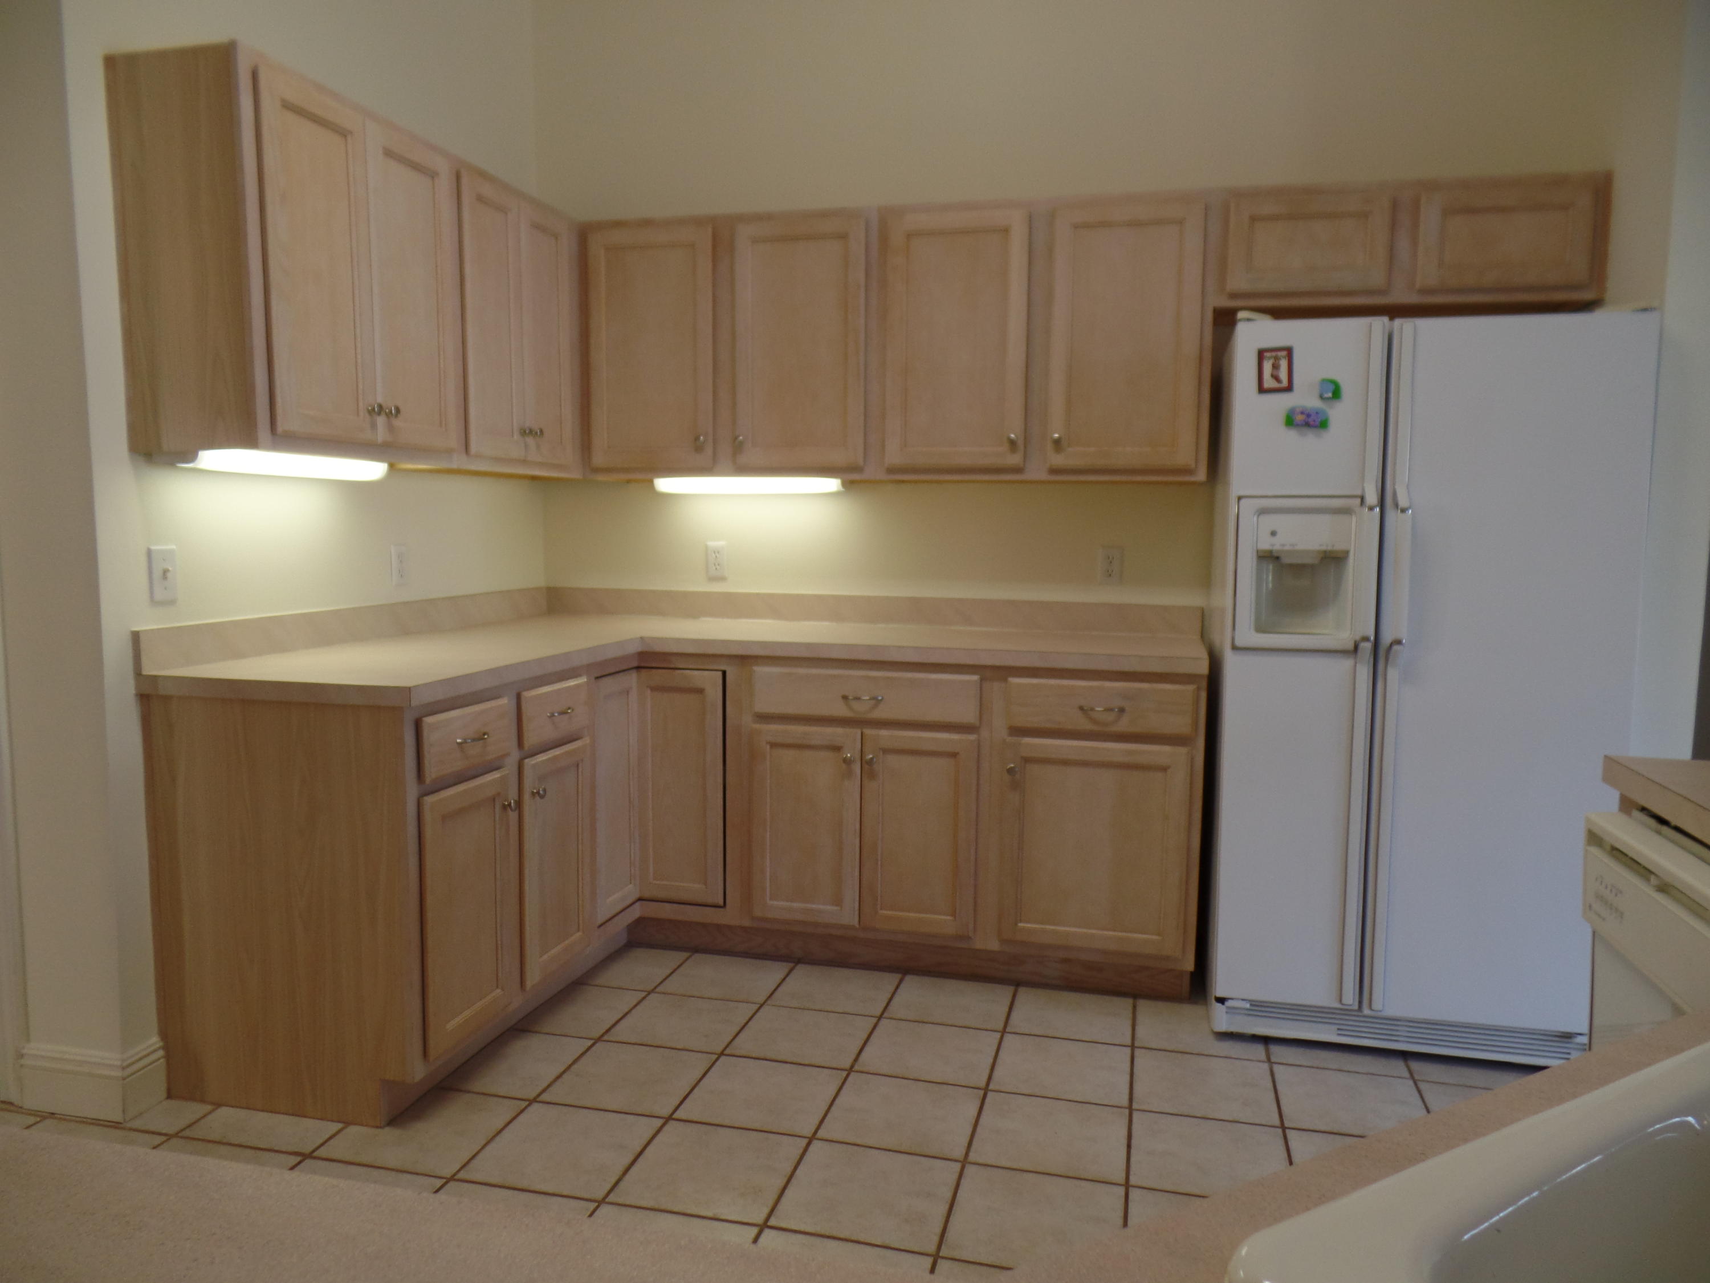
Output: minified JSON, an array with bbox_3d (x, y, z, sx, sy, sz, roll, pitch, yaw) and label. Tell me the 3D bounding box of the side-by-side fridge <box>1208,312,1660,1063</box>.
[{"bbox_3d":[1.359,0.097,2.899,0.825,1.710,0.780,2,6,14],"label":"side-by-side fridge"}]

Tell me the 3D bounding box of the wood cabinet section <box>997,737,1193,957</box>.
[{"bbox_3d":[0.678,0.504,3.157,0.452,0.540,0.500,2,6,14],"label":"wood cabinet section"}]

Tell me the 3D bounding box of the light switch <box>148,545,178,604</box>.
[{"bbox_3d":[-1.436,-0.138,2.365,0.020,0.116,0.070,2,6,14],"label":"light switch"}]

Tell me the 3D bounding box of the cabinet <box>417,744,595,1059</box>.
[{"bbox_3d":[-1.036,0.532,2.661,0.560,0.545,0.715,2,6,14],"label":"cabinet"}]

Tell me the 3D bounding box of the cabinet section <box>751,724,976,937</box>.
[{"bbox_3d":[0.080,0.485,3.307,0.620,0.547,0.500,2,6,14],"label":"cabinet section"}]

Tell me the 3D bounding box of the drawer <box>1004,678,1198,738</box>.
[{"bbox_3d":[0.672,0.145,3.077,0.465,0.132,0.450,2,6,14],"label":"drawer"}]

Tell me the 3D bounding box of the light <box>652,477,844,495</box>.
[{"bbox_3d":[-0.340,-0.488,3.564,0.620,0.048,0.120,2,6,14],"label":"light"}]

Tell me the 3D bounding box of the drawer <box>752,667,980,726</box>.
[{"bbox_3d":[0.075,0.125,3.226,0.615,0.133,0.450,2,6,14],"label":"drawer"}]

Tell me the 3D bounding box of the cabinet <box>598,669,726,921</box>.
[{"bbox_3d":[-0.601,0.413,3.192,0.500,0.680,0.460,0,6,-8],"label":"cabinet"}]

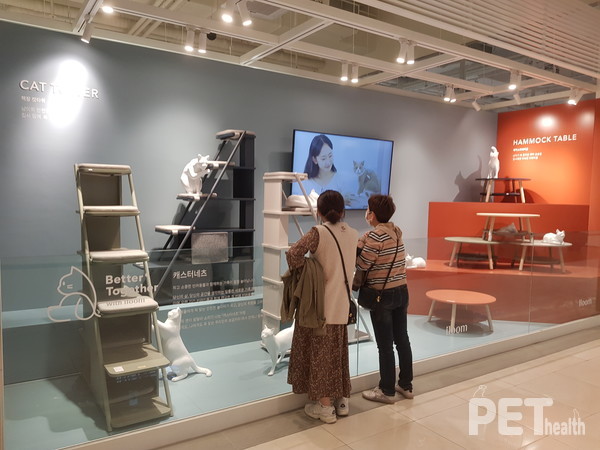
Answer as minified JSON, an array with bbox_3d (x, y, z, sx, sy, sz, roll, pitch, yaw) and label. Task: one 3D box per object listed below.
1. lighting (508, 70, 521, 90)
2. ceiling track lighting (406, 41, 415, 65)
[{"bbox_3d":[2.150,-1.448,4.516,0.090,0.190,0.100,-1,5,-32],"label":"lighting"},{"bbox_3d":[0.891,-1.382,3.626,0.065,0.175,0.080,1,4,-2],"label":"ceiling track lighting"}]

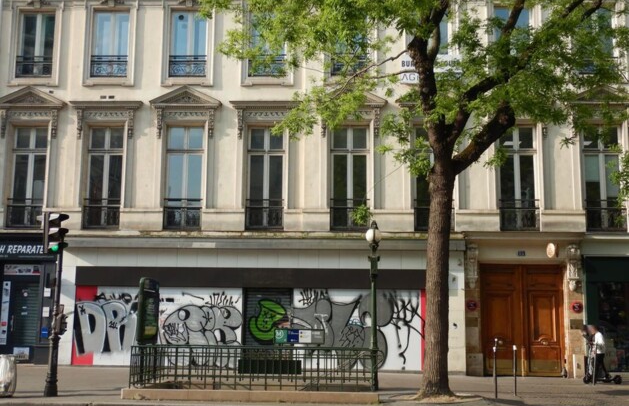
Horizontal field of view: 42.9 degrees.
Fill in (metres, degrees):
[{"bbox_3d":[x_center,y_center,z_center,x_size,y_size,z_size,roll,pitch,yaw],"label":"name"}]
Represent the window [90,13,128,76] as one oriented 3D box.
[{"bbox_3d":[-7.076,-5.482,27.842,1.310,2.388,0.250,0,-9,2],"label":"window"}]

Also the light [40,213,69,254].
[{"bbox_3d":[-5.637,0.660,17.475,0.400,0.891,0.320,-4,-10,29],"label":"light"}]

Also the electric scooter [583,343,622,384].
[{"bbox_3d":[8.559,4.765,23.750,1.130,1.180,0.500,0,-9,3],"label":"electric scooter"}]

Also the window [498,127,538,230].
[{"bbox_3d":[6.856,-0.825,26.883,1.220,3.479,0.250,0,-9,3],"label":"window"}]

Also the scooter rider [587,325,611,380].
[{"bbox_3d":[8.467,4.452,23.900,0.600,1.600,0.520,0,-9,3],"label":"scooter rider"}]

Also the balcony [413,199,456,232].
[{"bbox_3d":[3.979,0.414,26.472,1.414,1.083,0.150,0,-9,2],"label":"balcony"}]

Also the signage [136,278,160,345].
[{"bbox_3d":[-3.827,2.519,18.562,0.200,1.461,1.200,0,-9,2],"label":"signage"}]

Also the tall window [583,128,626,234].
[{"bbox_3d":[9.606,-0.778,26.652,1.347,3.507,0.250,0,-9,2],"label":"tall window"}]

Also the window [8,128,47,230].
[{"bbox_3d":[-9.886,-0.890,27.621,1.220,3.479,0.250,0,-9,3],"label":"window"}]

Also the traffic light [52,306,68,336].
[{"bbox_3d":[-5.940,2.749,18.750,0.270,0.700,0.250,-3,-9,20],"label":"traffic light"}]

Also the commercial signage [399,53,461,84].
[{"bbox_3d":[3.962,-4.576,27.360,2.088,1.046,0.080,0,-9,3],"label":"commercial signage"}]

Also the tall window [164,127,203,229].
[{"bbox_3d":[-4.382,-0.823,27.047,1.303,3.491,0.250,0,-9,2],"label":"tall window"}]

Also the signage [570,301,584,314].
[{"bbox_3d":[8.450,3.356,25.742,0.399,0.399,0.050,0,-9,2],"label":"signage"}]

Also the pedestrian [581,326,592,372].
[{"bbox_3d":[7.976,4.369,23.390,0.360,1.554,0.480,2,-9,-7],"label":"pedestrian"}]

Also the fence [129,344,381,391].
[{"bbox_3d":[-1.232,3.706,18.306,5.329,0.936,2.700,0,-9,2],"label":"fence"}]

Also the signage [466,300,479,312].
[{"bbox_3d":[5.176,3.360,26.175,0.355,0.376,0.030,0,-9,3],"label":"signage"}]

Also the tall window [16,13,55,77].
[{"bbox_3d":[-9.862,-5.591,28.338,1.200,2.322,0.250,0,-9,3],"label":"tall window"}]

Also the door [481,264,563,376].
[{"bbox_3d":[6.749,3.807,26.201,2.642,3.635,0.200,0,-9,2],"label":"door"}]

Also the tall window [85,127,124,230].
[{"bbox_3d":[-7.204,-0.878,27.502,1.220,3.479,0.250,0,-9,3],"label":"tall window"}]

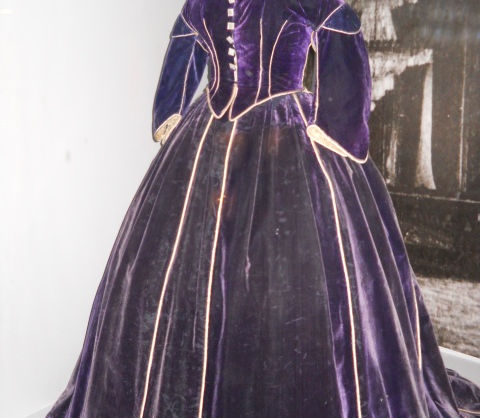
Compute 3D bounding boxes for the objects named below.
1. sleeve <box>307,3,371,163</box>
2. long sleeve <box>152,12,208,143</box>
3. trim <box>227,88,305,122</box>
[{"bbox_3d":[0.245,-0.313,1.705,0.145,0.390,0.190,7,16,25],"label":"sleeve"},{"bbox_3d":[-0.167,-0.369,1.920,0.140,0.370,0.180,8,16,27],"label":"long sleeve"},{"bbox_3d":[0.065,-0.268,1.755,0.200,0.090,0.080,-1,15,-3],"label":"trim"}]

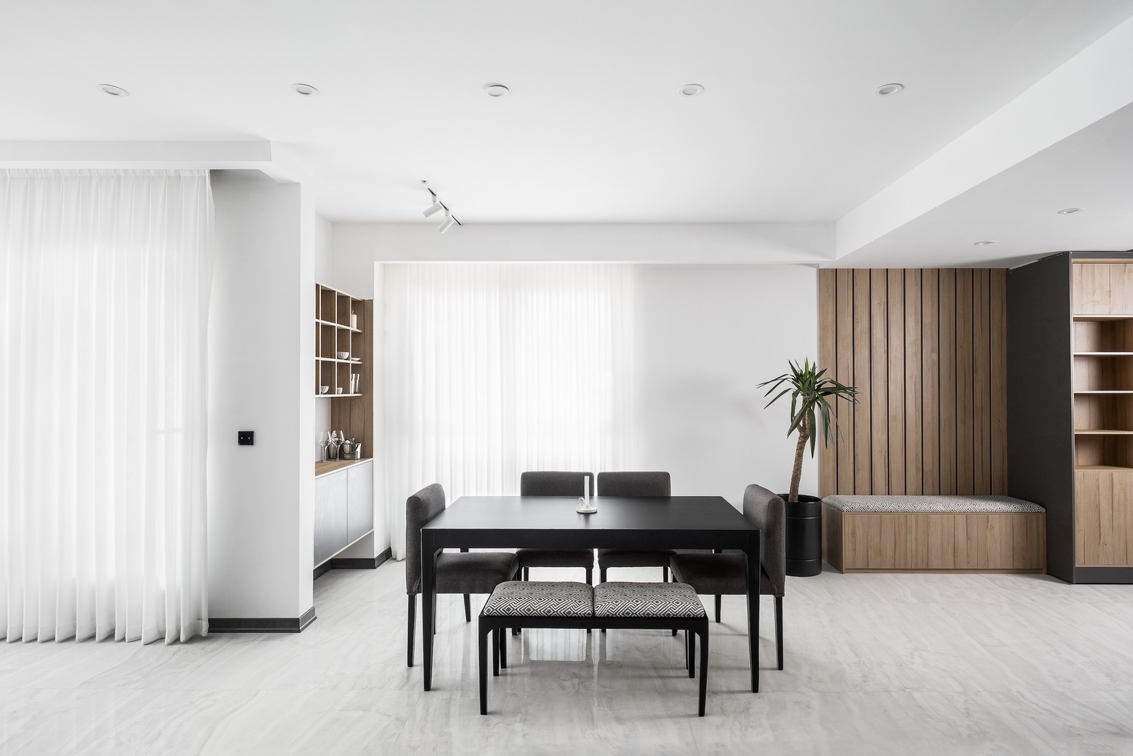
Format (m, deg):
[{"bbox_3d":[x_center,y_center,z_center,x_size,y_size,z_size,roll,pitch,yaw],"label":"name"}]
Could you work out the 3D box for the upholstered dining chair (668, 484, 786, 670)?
[{"bbox_3d":[0.838,1.039,3.069,0.530,0.870,0.460,0,-1,1],"label":"upholstered dining chair"}]

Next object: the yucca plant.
[{"bbox_3d":[1.885,0.413,4.406,0.760,1.130,0.680,0,-1,0],"label":"yucca plant"}]

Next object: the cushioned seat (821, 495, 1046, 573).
[{"bbox_3d":[2.895,1.230,4.522,1.550,0.520,0.400,0,-1,1],"label":"cushioned seat"}]

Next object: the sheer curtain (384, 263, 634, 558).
[{"bbox_3d":[-0.472,0.256,4.688,2.030,2.450,0.130,0,-1,1],"label":"sheer curtain"}]

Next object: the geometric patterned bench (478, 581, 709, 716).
[{"bbox_3d":[0.122,1.232,2.657,1.000,0.475,0.400,0,-1,1],"label":"geometric patterned bench"}]

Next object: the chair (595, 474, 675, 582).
[{"bbox_3d":[0.425,1.044,3.514,0.460,0.870,0.530,0,-1,1],"label":"chair"}]

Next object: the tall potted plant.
[{"bbox_3d":[1.885,0.668,4.413,0.760,1.640,0.680,0,-1,0],"label":"tall potted plant"}]

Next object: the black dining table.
[{"bbox_3d":[0.120,1.094,3.063,1.600,0.760,0.800,0,-1,1],"label":"black dining table"}]

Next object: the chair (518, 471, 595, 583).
[{"bbox_3d":[-0.056,1.044,3.514,0.460,0.870,0.530,0,-1,1],"label":"chair"}]

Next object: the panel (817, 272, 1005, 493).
[{"bbox_3d":[2.870,0.082,4.714,1.560,1.980,0.040,0,-1,1],"label":"panel"}]

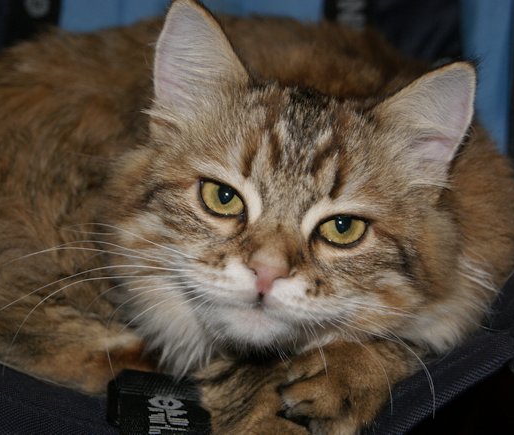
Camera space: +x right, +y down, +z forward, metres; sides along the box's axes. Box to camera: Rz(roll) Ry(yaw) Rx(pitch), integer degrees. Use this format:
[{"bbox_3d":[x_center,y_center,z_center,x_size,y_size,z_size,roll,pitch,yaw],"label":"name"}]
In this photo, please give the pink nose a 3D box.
[{"bbox_3d":[0.004,0.021,0.545,0.015,0.013,0.011,15,11,0],"label":"pink nose"}]

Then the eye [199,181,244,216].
[{"bbox_3d":[-0.013,-0.007,0.562,0.018,0.013,0.012,16,9,5],"label":"eye"}]

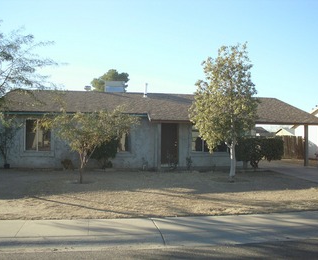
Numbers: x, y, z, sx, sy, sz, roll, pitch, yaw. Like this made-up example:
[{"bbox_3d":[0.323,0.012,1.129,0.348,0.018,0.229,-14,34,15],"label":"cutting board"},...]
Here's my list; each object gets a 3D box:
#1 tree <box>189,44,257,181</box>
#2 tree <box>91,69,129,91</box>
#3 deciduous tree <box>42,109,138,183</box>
[{"bbox_3d":[2.314,-0.644,13.677,2.510,4.950,2.500,1,-1,-10],"label":"tree"},{"bbox_3d":[-5.404,-2.235,41.984,4.800,8.870,4.800,1,-1,-10],"label":"tree"},{"bbox_3d":[-2.236,0.496,12.612,3.110,2.550,2.800,1,-1,-10],"label":"deciduous tree"}]

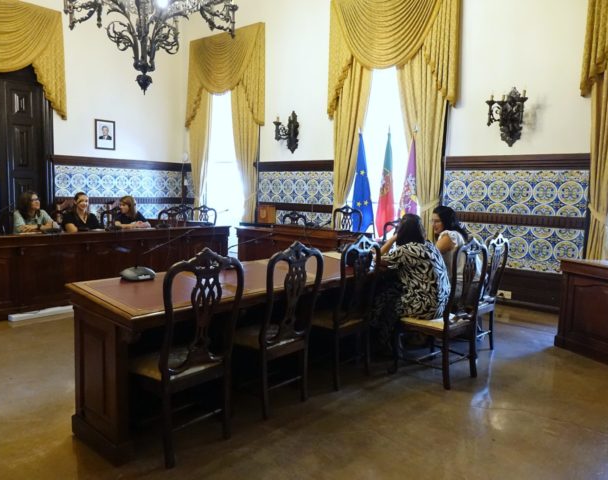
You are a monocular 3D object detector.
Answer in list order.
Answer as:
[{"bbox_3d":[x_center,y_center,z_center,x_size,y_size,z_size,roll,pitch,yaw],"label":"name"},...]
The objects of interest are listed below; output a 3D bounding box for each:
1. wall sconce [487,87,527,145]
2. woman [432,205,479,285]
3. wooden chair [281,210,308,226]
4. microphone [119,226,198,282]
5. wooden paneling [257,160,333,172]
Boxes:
[{"bbox_3d":[2.473,-1.513,5.832,0.490,0.720,0.410,7,8,40],"label":"wall sconce"},{"bbox_3d":[1.309,0.337,4.369,0.740,1.280,0.500,6,8,38],"label":"woman"},{"bbox_3d":[-0.319,0.120,7.017,0.540,1.080,0.580,7,8,41],"label":"wooden chair"},{"bbox_3d":[-0.893,0.089,2.967,0.500,0.320,0.200,2,6,5],"label":"microphone"},{"bbox_3d":[-0.207,-1.284,8.361,1.820,0.185,0.080,7,8,40],"label":"wooden paneling"}]

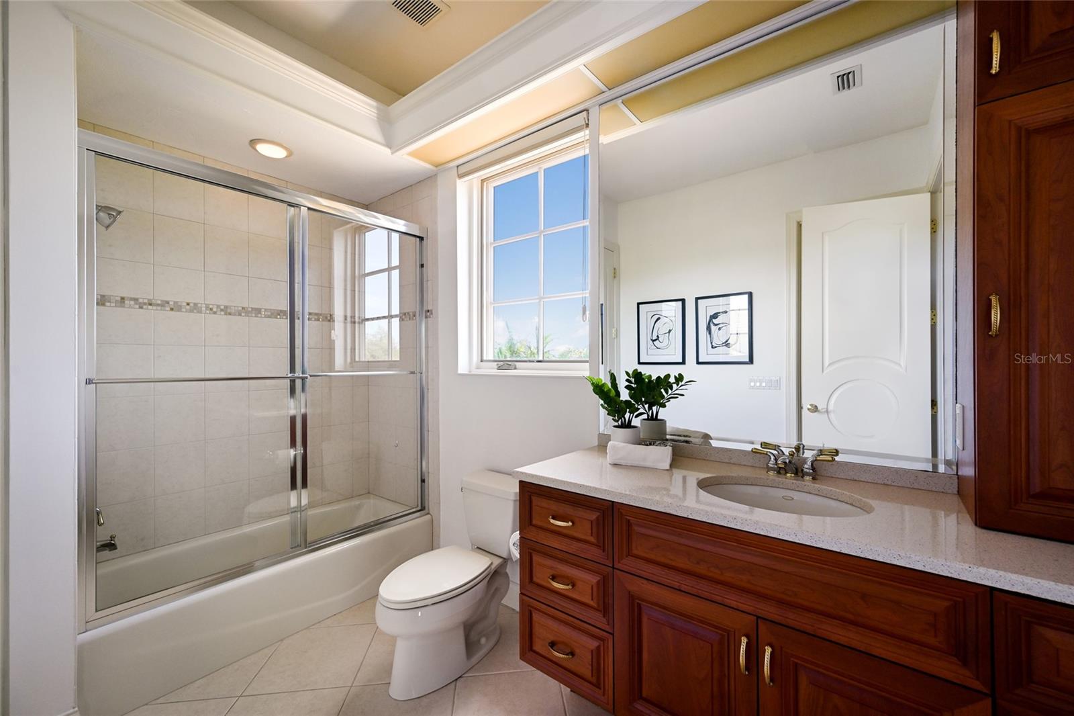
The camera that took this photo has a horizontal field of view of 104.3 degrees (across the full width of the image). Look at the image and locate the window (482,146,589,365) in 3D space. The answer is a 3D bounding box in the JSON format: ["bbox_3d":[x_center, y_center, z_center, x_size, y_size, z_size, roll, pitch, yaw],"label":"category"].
[{"bbox_3d":[0.017,-0.544,2.405,0.905,1.168,0.075,0,0,38],"label":"window"}]

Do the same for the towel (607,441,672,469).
[{"bbox_3d":[0.389,0.363,1.586,0.216,0.078,0.110,0,0,16],"label":"towel"}]

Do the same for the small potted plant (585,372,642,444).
[{"bbox_3d":[0.338,0.233,1.683,0.250,0.337,0.225,0,0,38],"label":"small potted plant"}]

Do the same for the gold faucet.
[{"bbox_3d":[0.806,0.348,1.340,0.235,0.092,0.165,0,0,38],"label":"gold faucet"}]

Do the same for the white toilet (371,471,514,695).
[{"bbox_3d":[-0.353,0.977,1.889,0.385,0.710,0.772,0,0,38],"label":"white toilet"}]

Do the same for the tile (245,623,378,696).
[{"bbox_3d":[-0.982,1.337,1.862,0.424,0.010,0.424,0,0,-8],"label":"tile"}]

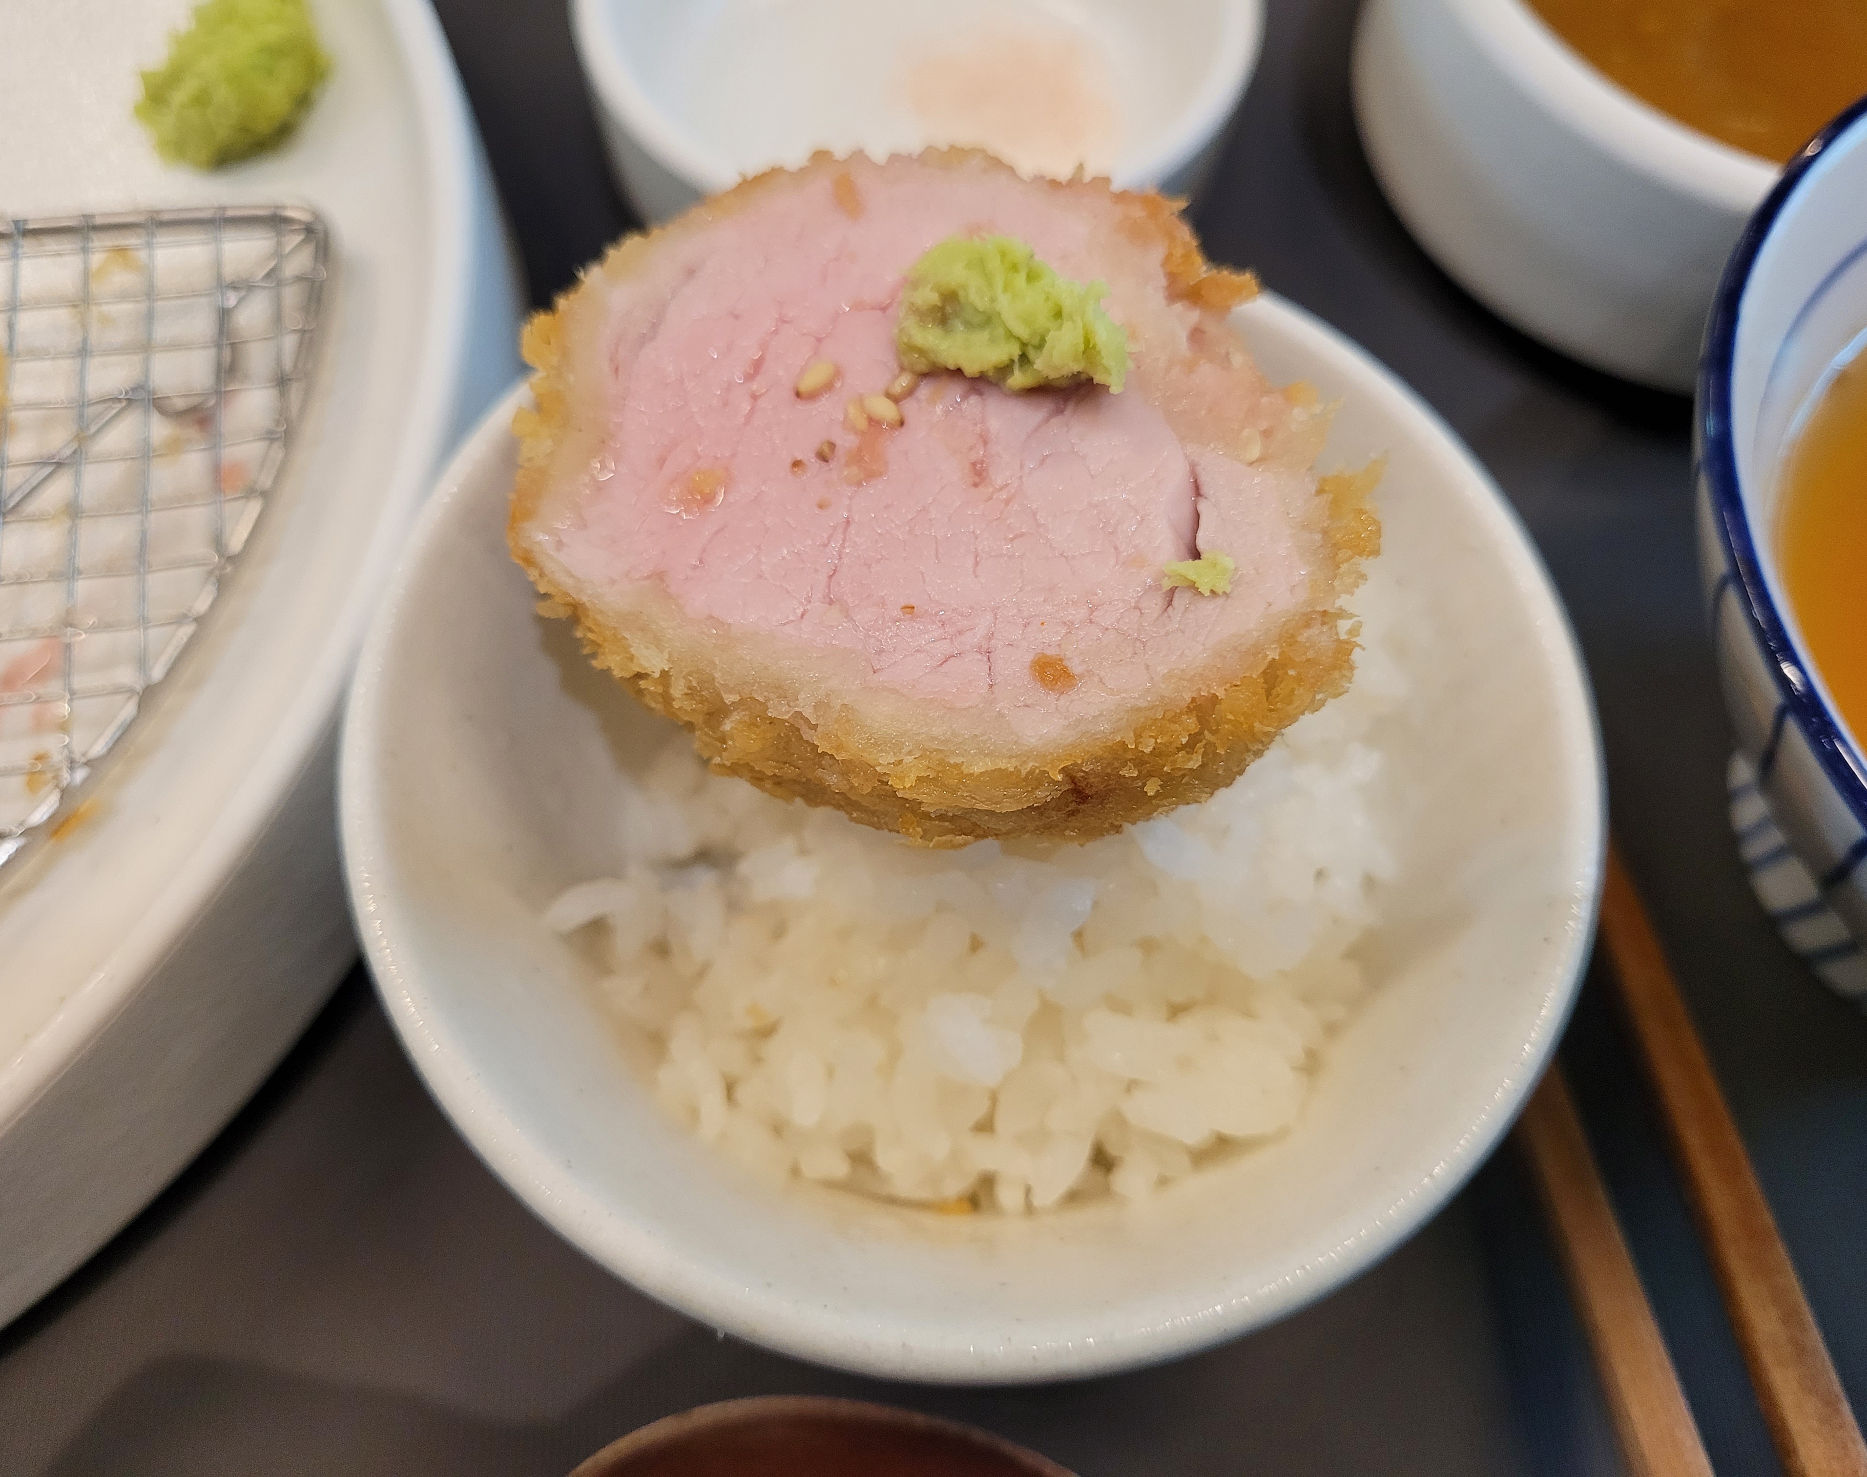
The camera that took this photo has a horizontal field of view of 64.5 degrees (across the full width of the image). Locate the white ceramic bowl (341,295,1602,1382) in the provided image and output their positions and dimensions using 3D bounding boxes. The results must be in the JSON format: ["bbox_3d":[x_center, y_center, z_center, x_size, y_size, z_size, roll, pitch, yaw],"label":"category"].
[{"bbox_3d":[0.004,0.008,0.152,0.109,0.053,0.109,0,65,-1],"label":"white ceramic bowl"}]

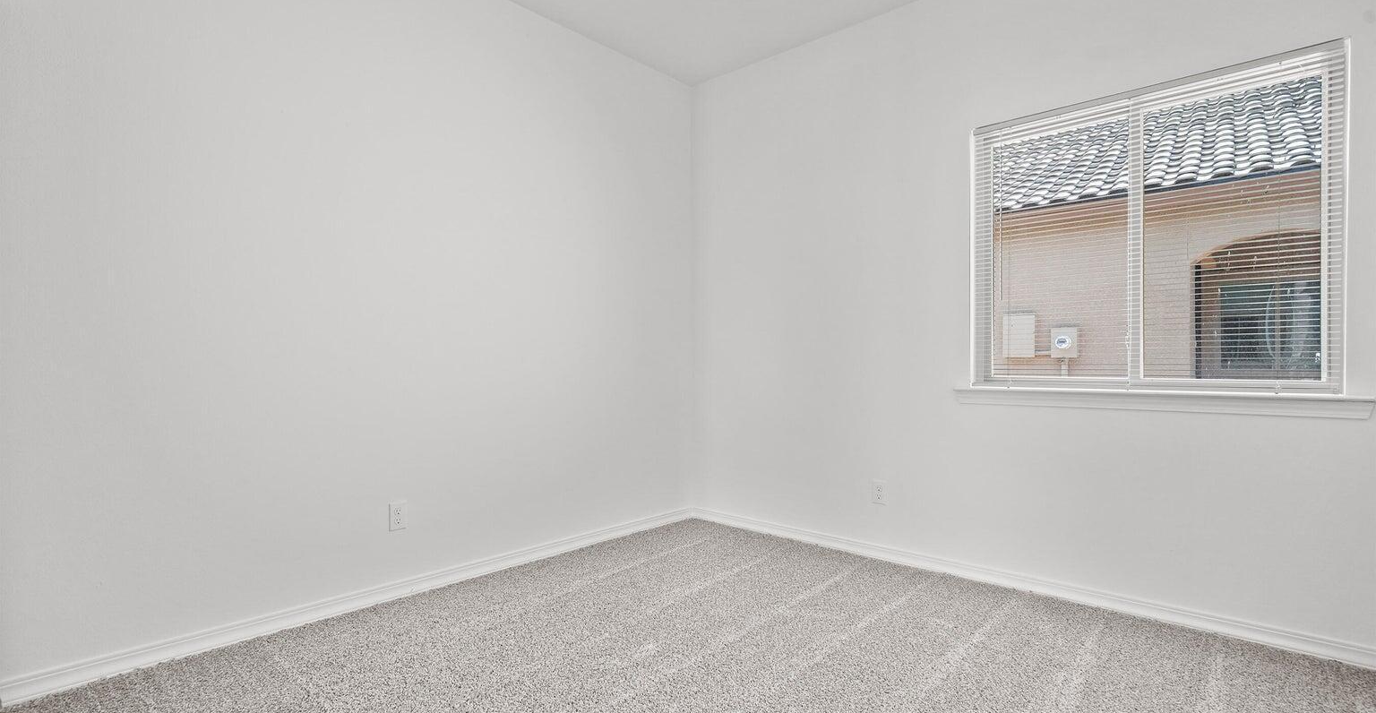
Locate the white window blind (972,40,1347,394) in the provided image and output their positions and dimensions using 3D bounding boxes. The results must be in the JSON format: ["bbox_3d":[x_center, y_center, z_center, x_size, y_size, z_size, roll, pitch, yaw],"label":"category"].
[{"bbox_3d":[1.759,-0.451,2.427,1.161,1.178,0.090,-1,-1,41],"label":"white window blind"}]

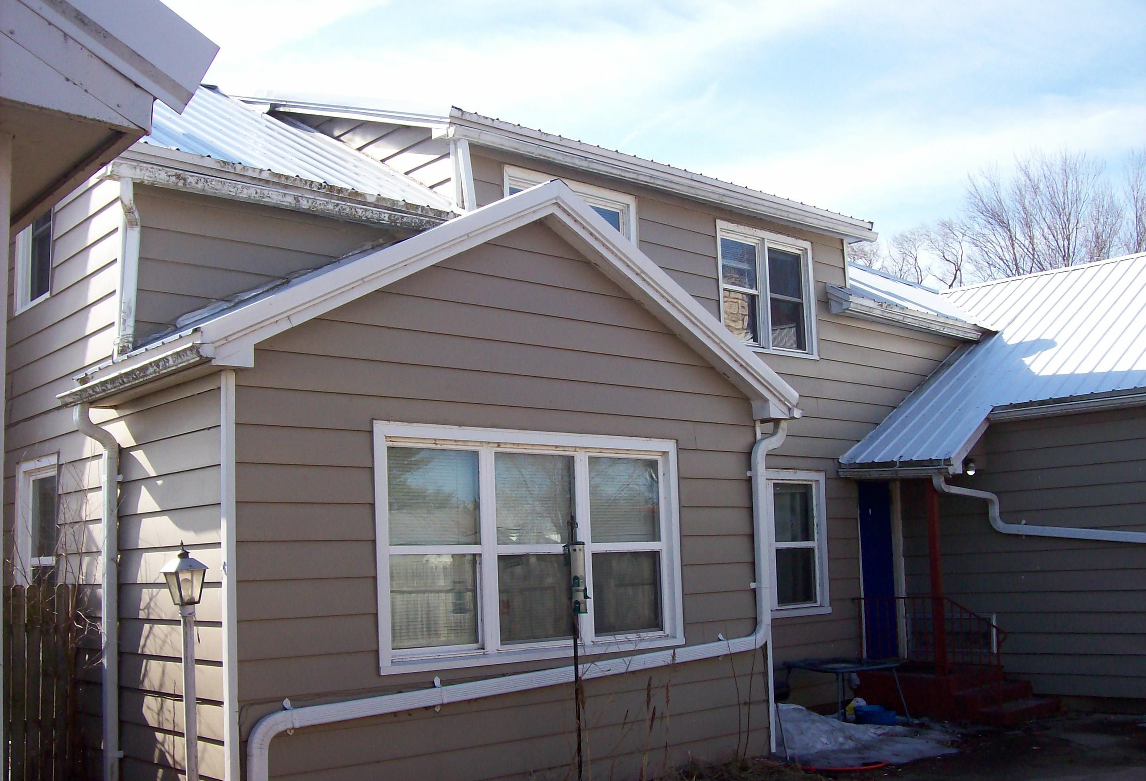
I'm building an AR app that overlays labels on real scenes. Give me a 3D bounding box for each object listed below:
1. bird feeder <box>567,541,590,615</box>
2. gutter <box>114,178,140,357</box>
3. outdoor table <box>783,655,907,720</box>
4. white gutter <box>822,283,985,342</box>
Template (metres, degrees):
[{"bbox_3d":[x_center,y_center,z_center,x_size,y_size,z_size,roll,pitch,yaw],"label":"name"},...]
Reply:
[{"bbox_3d":[0.030,1.119,7.106,0.118,0.427,0.118,-2,-8,0],"label":"bird feeder"},{"bbox_3d":[-2.803,-0.777,7.495,0.134,1.112,0.165,5,-11,-42],"label":"gutter"},{"bbox_3d":[2.504,2.839,11.021,0.999,0.597,0.772,5,-11,-42],"label":"outdoor table"},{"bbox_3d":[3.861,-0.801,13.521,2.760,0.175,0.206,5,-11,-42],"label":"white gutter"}]

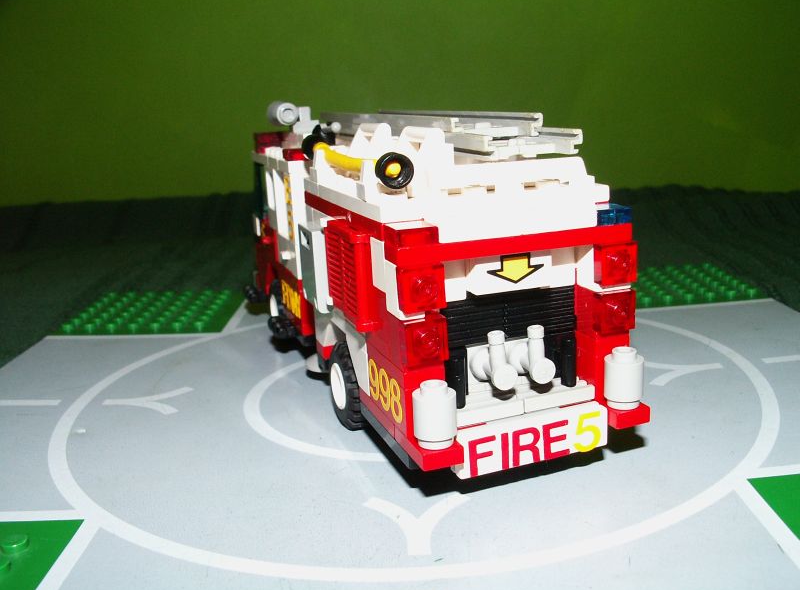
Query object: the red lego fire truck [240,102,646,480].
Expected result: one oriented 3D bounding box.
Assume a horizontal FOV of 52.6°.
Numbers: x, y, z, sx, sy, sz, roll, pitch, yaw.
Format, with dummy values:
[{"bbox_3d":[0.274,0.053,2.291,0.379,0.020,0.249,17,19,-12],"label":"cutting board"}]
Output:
[{"bbox_3d":[-0.003,-0.015,0.223,0.053,0.077,0.172,-8,15,-18],"label":"red lego fire truck"}]

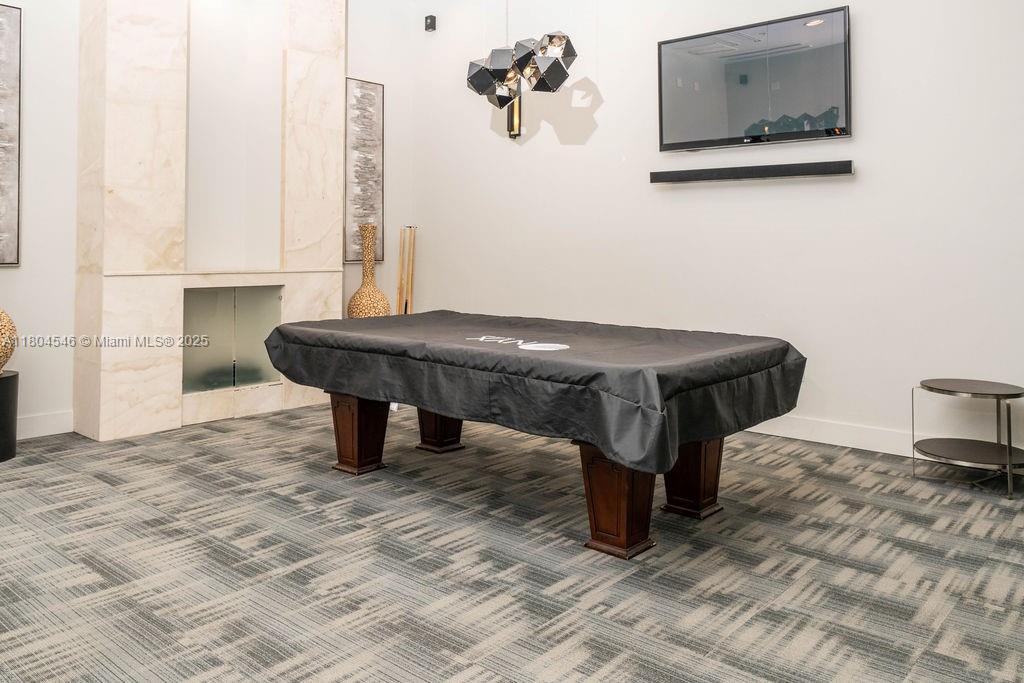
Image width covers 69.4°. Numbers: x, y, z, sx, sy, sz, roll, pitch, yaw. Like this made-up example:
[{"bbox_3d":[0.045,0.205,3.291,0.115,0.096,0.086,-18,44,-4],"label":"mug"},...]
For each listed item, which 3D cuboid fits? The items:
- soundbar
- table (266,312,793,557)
[{"bbox_3d":[1.633,-1.182,5.207,1.465,0.085,0.065,7,9,41],"label":"soundbar"},{"bbox_3d":[-0.004,0.373,4.044,2.567,0.836,1.532,7,9,41],"label":"table"}]

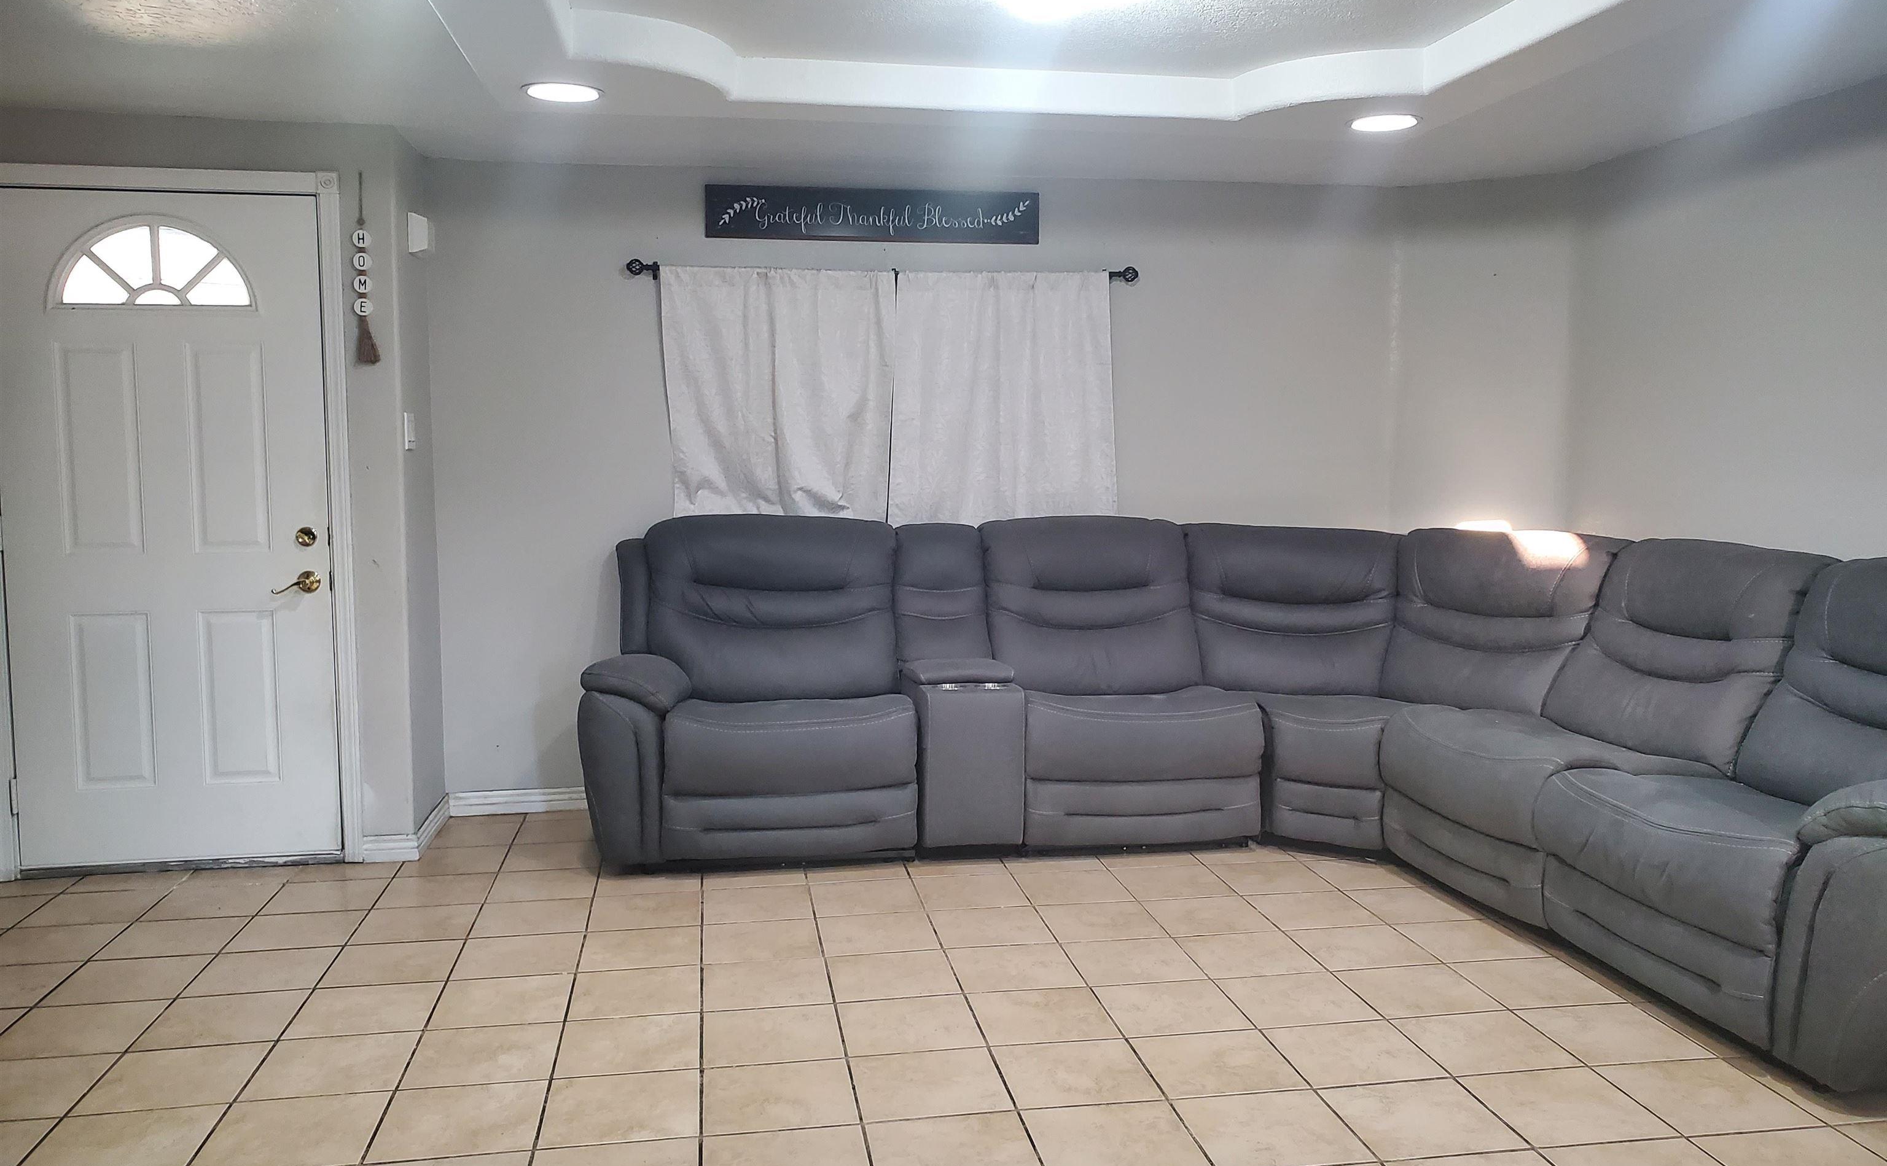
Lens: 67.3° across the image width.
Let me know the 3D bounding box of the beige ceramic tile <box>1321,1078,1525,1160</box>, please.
[{"bbox_3d":[0.938,1.056,2.785,0.304,0.010,0.299,-1,6,-10],"label":"beige ceramic tile"}]

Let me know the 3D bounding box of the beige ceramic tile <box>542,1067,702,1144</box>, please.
[{"bbox_3d":[-0.637,1.050,2.824,0.305,0.010,0.303,-1,6,-9],"label":"beige ceramic tile"}]

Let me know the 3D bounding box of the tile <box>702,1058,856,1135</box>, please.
[{"bbox_3d":[-0.330,1.033,2.844,0.300,0.010,0.300,-1,6,-9],"label":"tile"}]

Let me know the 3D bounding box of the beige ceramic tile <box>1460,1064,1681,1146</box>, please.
[{"bbox_3d":[1.232,1.040,2.813,0.301,0.010,0.295,-1,6,-9],"label":"beige ceramic tile"}]

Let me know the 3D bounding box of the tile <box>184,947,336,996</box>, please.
[{"bbox_3d":[-1.686,0.970,3.525,0.300,0.010,0.300,-1,6,-9],"label":"tile"}]

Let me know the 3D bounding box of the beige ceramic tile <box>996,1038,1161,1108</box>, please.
[{"bbox_3d":[0.277,1.034,2.978,0.305,0.010,0.303,-1,6,-9],"label":"beige ceramic tile"}]

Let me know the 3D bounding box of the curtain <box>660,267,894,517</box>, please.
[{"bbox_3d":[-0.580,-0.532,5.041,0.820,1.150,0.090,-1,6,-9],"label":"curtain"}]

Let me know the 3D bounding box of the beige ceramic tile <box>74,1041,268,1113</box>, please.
[{"bbox_3d":[-1.602,1.037,2.964,0.304,0.010,0.299,-1,6,-10],"label":"beige ceramic tile"}]

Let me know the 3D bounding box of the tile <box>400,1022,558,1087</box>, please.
[{"bbox_3d":[-0.993,1.027,3.072,0.304,0.010,0.299,-1,6,-10],"label":"tile"}]

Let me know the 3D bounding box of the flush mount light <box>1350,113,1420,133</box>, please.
[{"bbox_3d":[1.345,-1.393,4.310,0.205,0.020,0.205,-1,6,-9],"label":"flush mount light"}]

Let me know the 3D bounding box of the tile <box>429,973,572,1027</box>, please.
[{"bbox_3d":[-1.043,0.998,3.368,0.304,0.010,0.299,-1,6,-10],"label":"tile"}]

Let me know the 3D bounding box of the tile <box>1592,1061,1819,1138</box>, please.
[{"bbox_3d":[1.540,1.043,2.870,0.305,0.010,0.303,-1,6,-9],"label":"tile"}]

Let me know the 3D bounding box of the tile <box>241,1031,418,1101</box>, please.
[{"bbox_3d":[-1.297,1.031,3.019,0.304,0.010,0.299,-1,6,-10],"label":"tile"}]

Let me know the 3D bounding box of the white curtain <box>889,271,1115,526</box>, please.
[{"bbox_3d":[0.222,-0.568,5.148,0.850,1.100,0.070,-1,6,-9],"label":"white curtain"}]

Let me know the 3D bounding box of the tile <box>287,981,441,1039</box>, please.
[{"bbox_3d":[-1.334,0.993,3.281,0.300,0.010,0.300,-1,6,-9],"label":"tile"}]

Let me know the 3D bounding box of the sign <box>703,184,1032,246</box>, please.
[{"bbox_3d":[-0.246,-1.318,5.091,1.202,0.183,0.020,-1,6,-10],"label":"sign"}]

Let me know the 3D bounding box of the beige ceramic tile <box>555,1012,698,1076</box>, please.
[{"bbox_3d":[-0.687,1.022,3.120,0.305,0.010,0.303,-1,6,-9],"label":"beige ceramic tile"}]

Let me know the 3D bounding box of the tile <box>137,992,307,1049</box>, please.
[{"bbox_3d":[-1.652,1.008,3.260,0.304,0.010,0.299,-1,6,-10],"label":"tile"}]

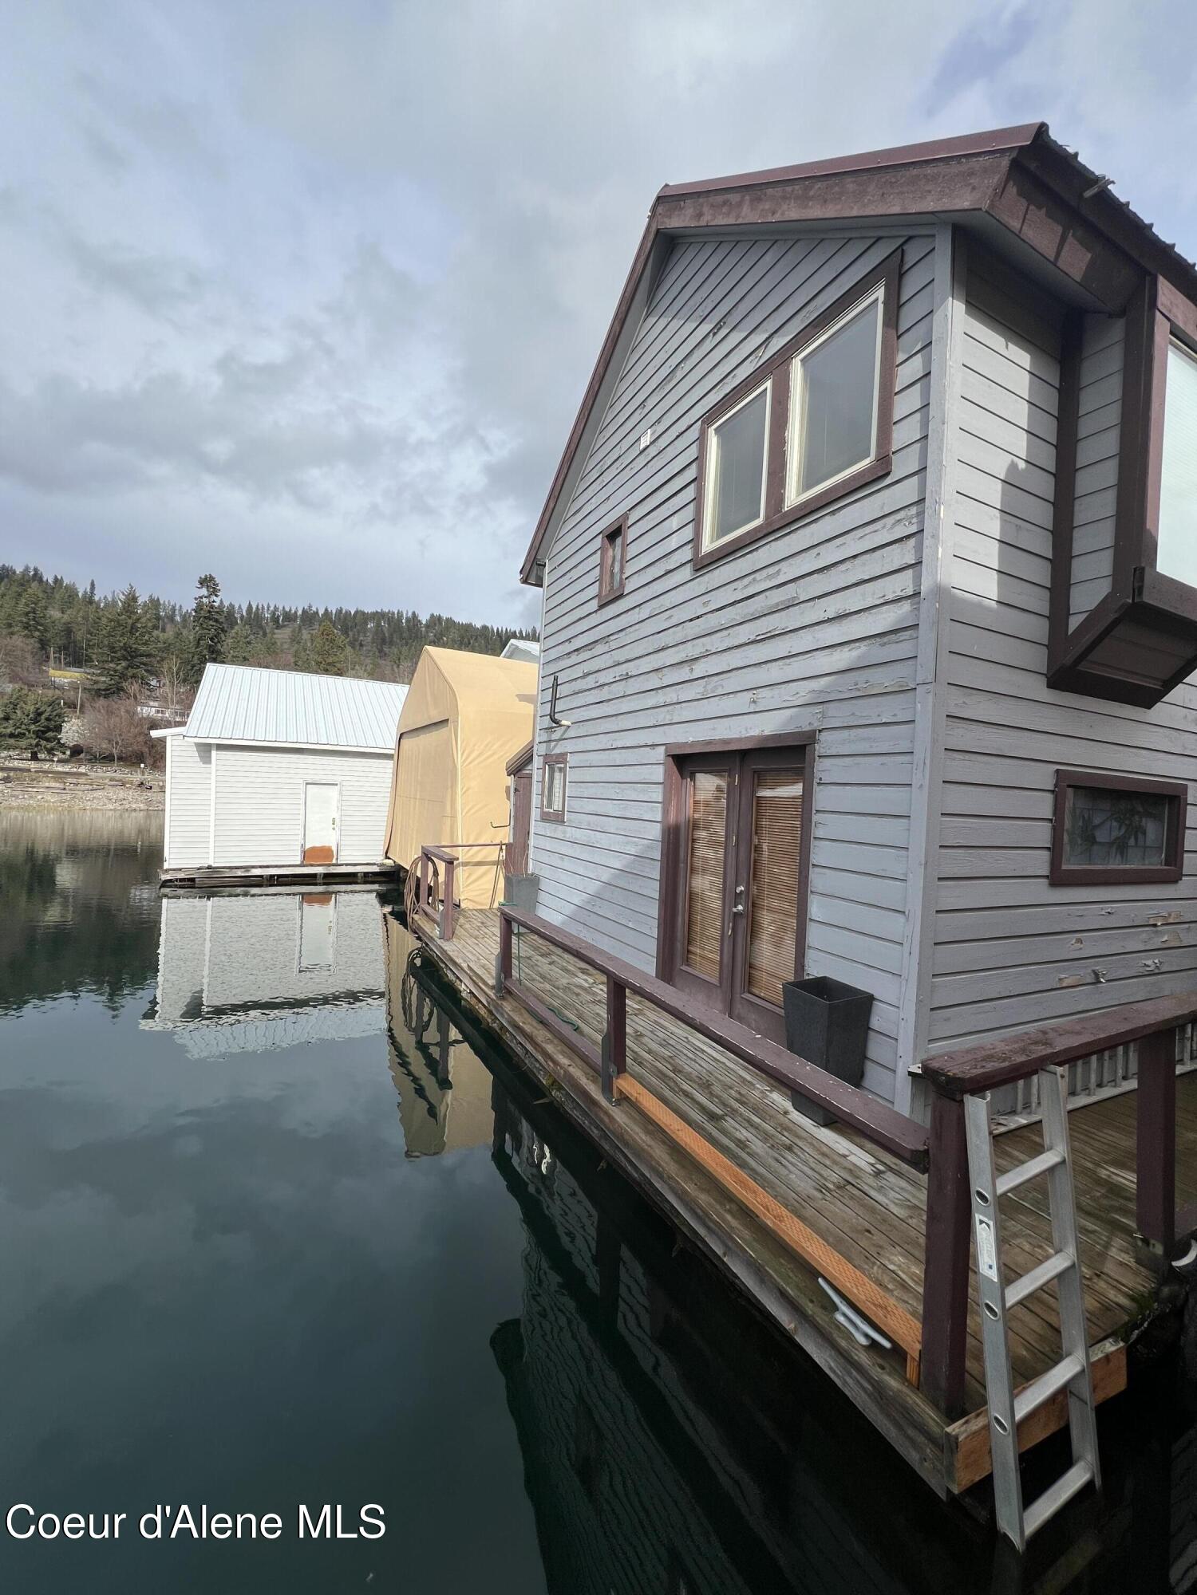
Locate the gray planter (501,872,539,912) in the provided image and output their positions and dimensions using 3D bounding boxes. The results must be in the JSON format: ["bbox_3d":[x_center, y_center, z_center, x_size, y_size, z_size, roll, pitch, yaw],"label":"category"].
[{"bbox_3d":[-0.903,1.268,7.155,0.330,0.650,0.340,3,0,-27],"label":"gray planter"}]

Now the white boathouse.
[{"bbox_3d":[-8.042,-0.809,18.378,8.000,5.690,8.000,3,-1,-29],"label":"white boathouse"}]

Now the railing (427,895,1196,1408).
[{"bbox_3d":[0.839,1.228,3.753,1.830,0.940,4.000,3,0,-27],"label":"railing"}]

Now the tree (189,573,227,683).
[{"bbox_3d":[-65.321,-27.460,100.000,5.525,20.179,5.525,3,-2,-34],"label":"tree"}]

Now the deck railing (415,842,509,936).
[{"bbox_3d":[-1.532,1.109,7.597,1.230,0.900,2.000,3,0,-27],"label":"deck railing"}]

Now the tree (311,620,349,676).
[{"bbox_3d":[-48.529,-25.837,108.000,6.517,12.357,6.517,3,-1,-25],"label":"tree"}]

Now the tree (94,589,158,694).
[{"bbox_3d":[-72.440,-23.732,92.000,7.428,17.799,7.428,3,-2,-39],"label":"tree"}]

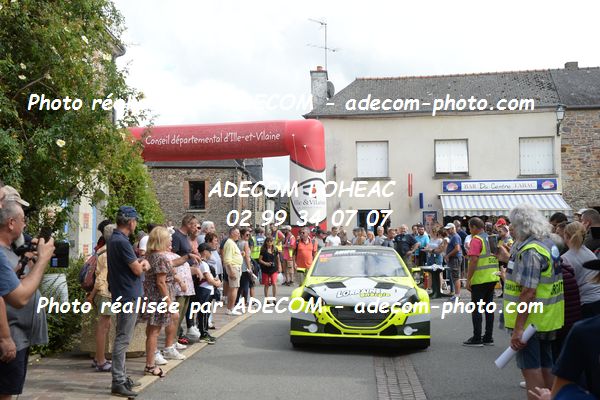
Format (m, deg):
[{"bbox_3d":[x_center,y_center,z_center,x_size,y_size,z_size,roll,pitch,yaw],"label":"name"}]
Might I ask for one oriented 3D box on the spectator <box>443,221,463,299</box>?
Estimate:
[{"bbox_3d":[3.596,1.448,18.750,0.400,1.770,0.500,1,-3,-21],"label":"spectator"}]

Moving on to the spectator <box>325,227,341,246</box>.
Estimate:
[{"bbox_3d":[0.941,1.676,22.744,0.500,1.770,0.300,0,-3,-6],"label":"spectator"}]

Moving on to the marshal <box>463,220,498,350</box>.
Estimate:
[{"bbox_3d":[2.440,1.091,10.814,0.380,1.745,0.500,-2,-3,34],"label":"marshal"}]

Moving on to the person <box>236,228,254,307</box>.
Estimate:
[{"bbox_3d":[-1.161,1.455,17.148,0.500,1.670,0.330,3,-4,-45],"label":"person"}]

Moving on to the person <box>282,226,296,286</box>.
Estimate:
[{"bbox_3d":[-0.305,1.624,23.252,0.380,1.720,0.500,1,-3,-29],"label":"person"}]

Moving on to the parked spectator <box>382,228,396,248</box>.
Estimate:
[{"bbox_3d":[2.350,1.612,20.945,0.500,1.750,0.330,2,-3,-27],"label":"parked spectator"}]

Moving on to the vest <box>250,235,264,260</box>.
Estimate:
[{"bbox_3d":[-1.121,1.276,21.866,0.500,0.700,0.320,0,-2,3],"label":"vest"}]

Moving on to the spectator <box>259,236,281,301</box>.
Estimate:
[{"bbox_3d":[-0.675,1.607,18.241,0.520,1.540,0.340,0,-3,-3],"label":"spectator"}]

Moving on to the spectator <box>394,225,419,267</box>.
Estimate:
[{"bbox_3d":[2.683,1.485,20.155,0.600,1.740,0.400,0,-2,3],"label":"spectator"}]

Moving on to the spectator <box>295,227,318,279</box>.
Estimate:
[{"bbox_3d":[0.186,1.580,19.745,0.550,1.750,0.360,0,-3,5],"label":"spectator"}]

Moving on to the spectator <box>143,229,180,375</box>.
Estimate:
[{"bbox_3d":[-1.499,1.074,8.562,0.400,1.590,0.470,0,-2,-2],"label":"spectator"}]

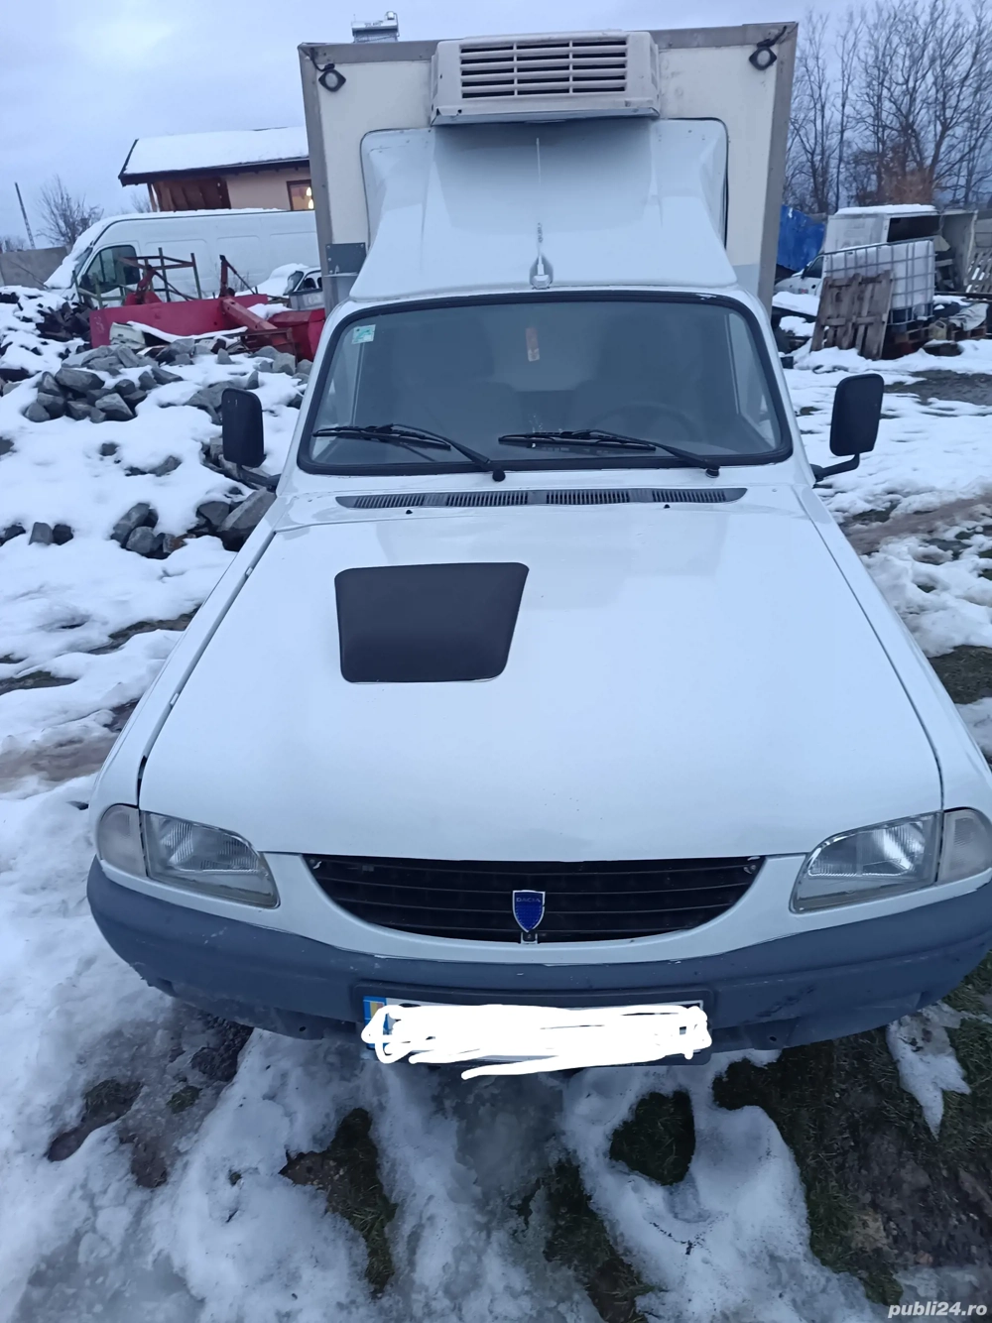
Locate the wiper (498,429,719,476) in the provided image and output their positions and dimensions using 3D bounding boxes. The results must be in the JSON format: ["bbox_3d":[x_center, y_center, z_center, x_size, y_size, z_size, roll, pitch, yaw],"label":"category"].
[{"bbox_3d":[0.305,-0.561,2.470,0.590,0.060,0.140,-1,70,3],"label":"wiper"}]

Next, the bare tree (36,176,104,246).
[{"bbox_3d":[-14.041,-14.015,30.858,2.300,4.100,2.300,-2,25,3],"label":"bare tree"}]

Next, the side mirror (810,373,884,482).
[{"bbox_3d":[0.944,-0.628,2.460,0.180,0.290,0.090,-5,25,-6],"label":"side mirror"}]

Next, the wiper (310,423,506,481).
[{"bbox_3d":[-0.239,-0.573,2.510,0.530,0.060,0.160,-1,70,3],"label":"wiper"}]

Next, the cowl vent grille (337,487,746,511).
[{"bbox_3d":[0.117,-0.420,2.360,1.050,0.028,0.085,-1,37,3],"label":"cowl vent grille"}]

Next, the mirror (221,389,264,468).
[{"bbox_3d":[-0.703,-0.661,2.577,0.125,0.210,0.065,9,26,15],"label":"mirror"}]

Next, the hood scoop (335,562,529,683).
[{"bbox_3d":[-0.131,-0.090,1.806,0.385,0.060,0.370,-1,36,3],"label":"hood scoop"}]

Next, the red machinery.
[{"bbox_3d":[-4.093,-5.302,13.880,3.400,1.550,1.700,0,25,8],"label":"red machinery"}]

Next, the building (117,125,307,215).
[{"bbox_3d":[-5.951,-14.923,30.473,10.000,5.300,6.500,2,25,10],"label":"building"}]

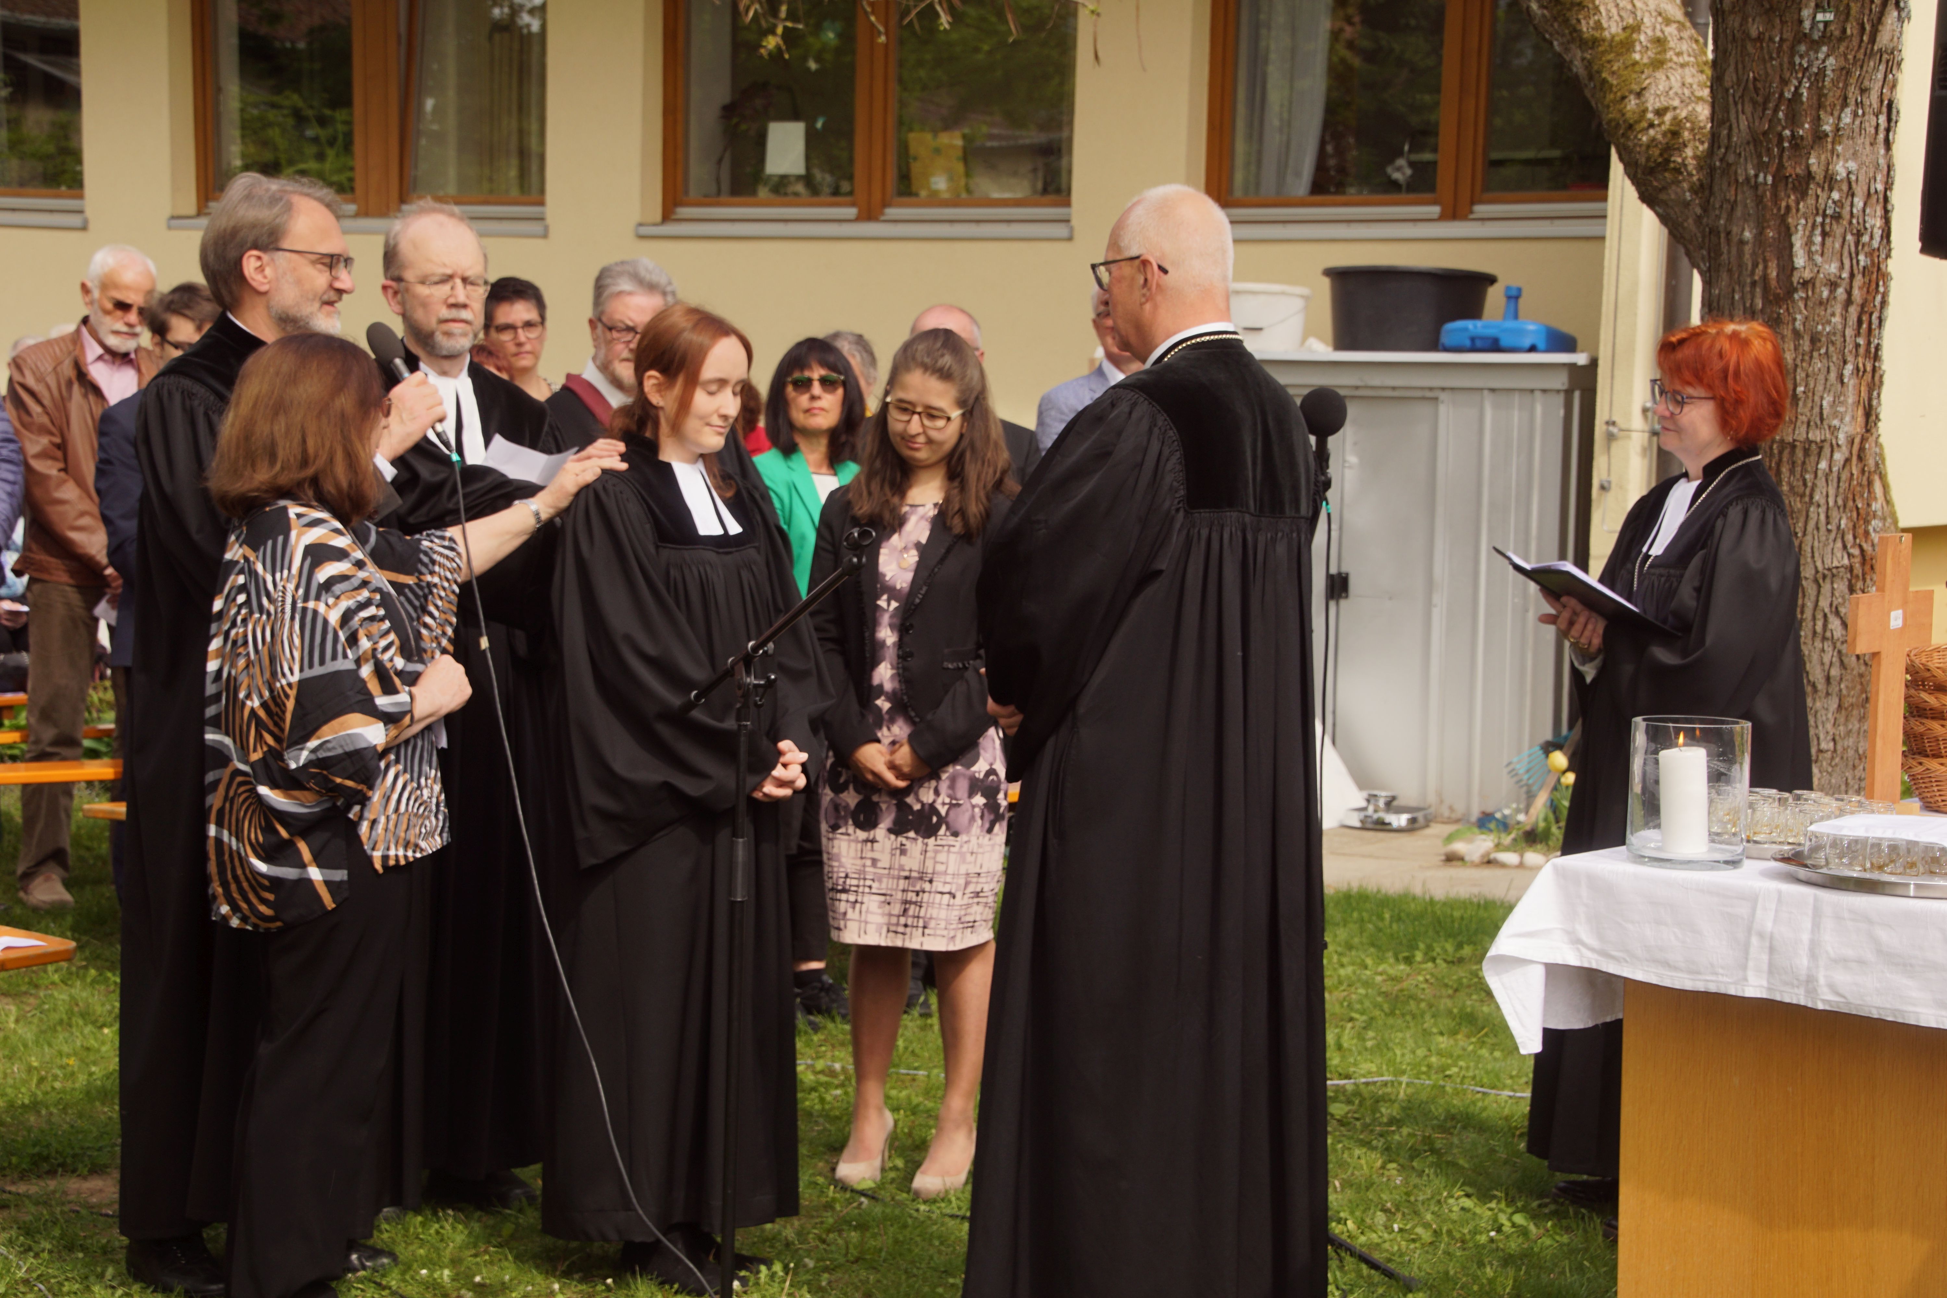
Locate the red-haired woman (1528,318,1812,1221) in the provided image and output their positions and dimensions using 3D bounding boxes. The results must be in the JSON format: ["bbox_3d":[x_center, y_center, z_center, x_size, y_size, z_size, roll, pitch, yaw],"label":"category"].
[{"bbox_3d":[1.290,0.220,7.508,0.480,1.658,0.520,-2,6,-29],"label":"red-haired woman"}]

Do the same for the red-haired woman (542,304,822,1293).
[{"bbox_3d":[-0.489,0.249,6.814,0.520,1.653,0.400,-4,8,-42],"label":"red-haired woman"}]

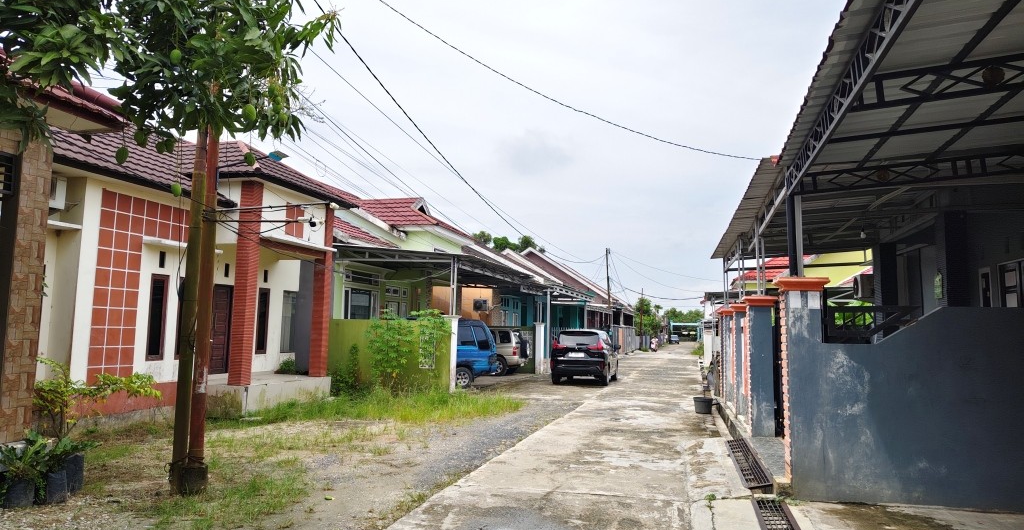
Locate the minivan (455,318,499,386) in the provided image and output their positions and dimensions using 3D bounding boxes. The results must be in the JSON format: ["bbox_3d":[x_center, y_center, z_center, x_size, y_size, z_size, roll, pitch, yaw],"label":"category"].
[{"bbox_3d":[-2.384,2.467,19.174,4.200,1.860,1.670,0,-6,7],"label":"minivan"}]

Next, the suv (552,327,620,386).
[{"bbox_3d":[2.426,2.913,22.014,1.750,1.700,4.475,0,-6,14],"label":"suv"}]

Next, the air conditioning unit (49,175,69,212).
[{"bbox_3d":[-7.373,-1.166,10.552,0.280,0.540,0.760,-1,-6,17],"label":"air conditioning unit"}]

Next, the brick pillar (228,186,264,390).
[{"bbox_3d":[-4.909,0.319,12.550,0.280,3.730,0.260,-1,-6,15],"label":"brick pillar"}]

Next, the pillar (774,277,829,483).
[{"bbox_3d":[2.751,1.075,6.449,0.430,1.890,0.430,0,-6,13],"label":"pillar"}]

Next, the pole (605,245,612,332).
[{"bbox_3d":[6.037,2.294,41.838,0.160,6.740,0.160,-4,-6,14],"label":"pole"}]

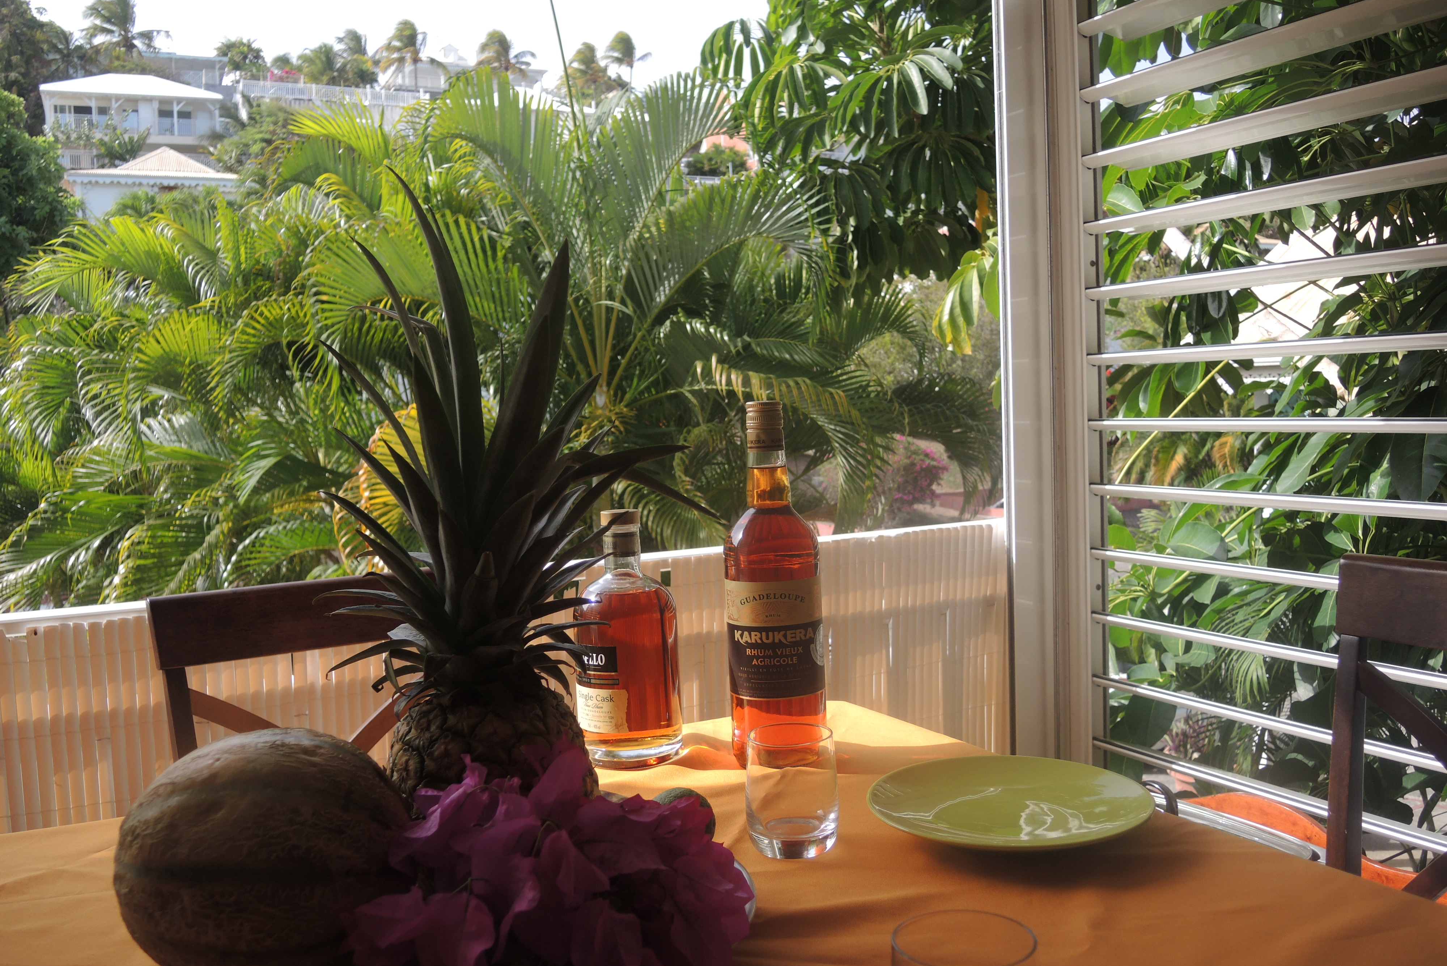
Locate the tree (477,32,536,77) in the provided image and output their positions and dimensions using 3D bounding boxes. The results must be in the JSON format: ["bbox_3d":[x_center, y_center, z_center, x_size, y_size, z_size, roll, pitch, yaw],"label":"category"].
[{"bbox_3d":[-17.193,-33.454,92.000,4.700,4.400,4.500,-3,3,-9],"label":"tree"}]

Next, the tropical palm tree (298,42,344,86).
[{"bbox_3d":[-28.841,-29.896,84.000,3.500,3.500,3.400,-4,3,-18],"label":"tropical palm tree"}]

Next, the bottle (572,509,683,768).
[{"bbox_3d":[-0.084,0.135,1.042,0.092,0.219,0.092,-3,3,0],"label":"bottle"}]

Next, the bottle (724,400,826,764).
[{"bbox_3d":[0.043,0.085,1.019,0.085,0.308,0.085,-3,3,3],"label":"bottle"}]

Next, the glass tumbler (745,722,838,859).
[{"bbox_3d":[0.046,0.211,0.812,0.066,0.079,0.066,-3,3,0],"label":"glass tumbler"}]

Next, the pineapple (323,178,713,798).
[{"bbox_3d":[-0.122,0.034,0.700,0.240,0.440,0.230,-2,3,6],"label":"pineapple"}]

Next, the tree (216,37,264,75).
[{"bbox_3d":[-34.682,-30.545,84.000,3.600,3.200,3.500,-4,3,-21],"label":"tree"}]

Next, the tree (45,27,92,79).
[{"bbox_3d":[-48.133,-31.438,86.000,3.700,4.300,3.700,-4,4,-28],"label":"tree"}]

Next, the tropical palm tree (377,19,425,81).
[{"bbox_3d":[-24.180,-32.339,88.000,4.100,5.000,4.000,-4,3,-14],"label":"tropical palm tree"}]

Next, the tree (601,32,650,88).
[{"bbox_3d":[-7.927,-34.537,96.000,4.100,5.000,4.000,-3,3,-4],"label":"tree"}]

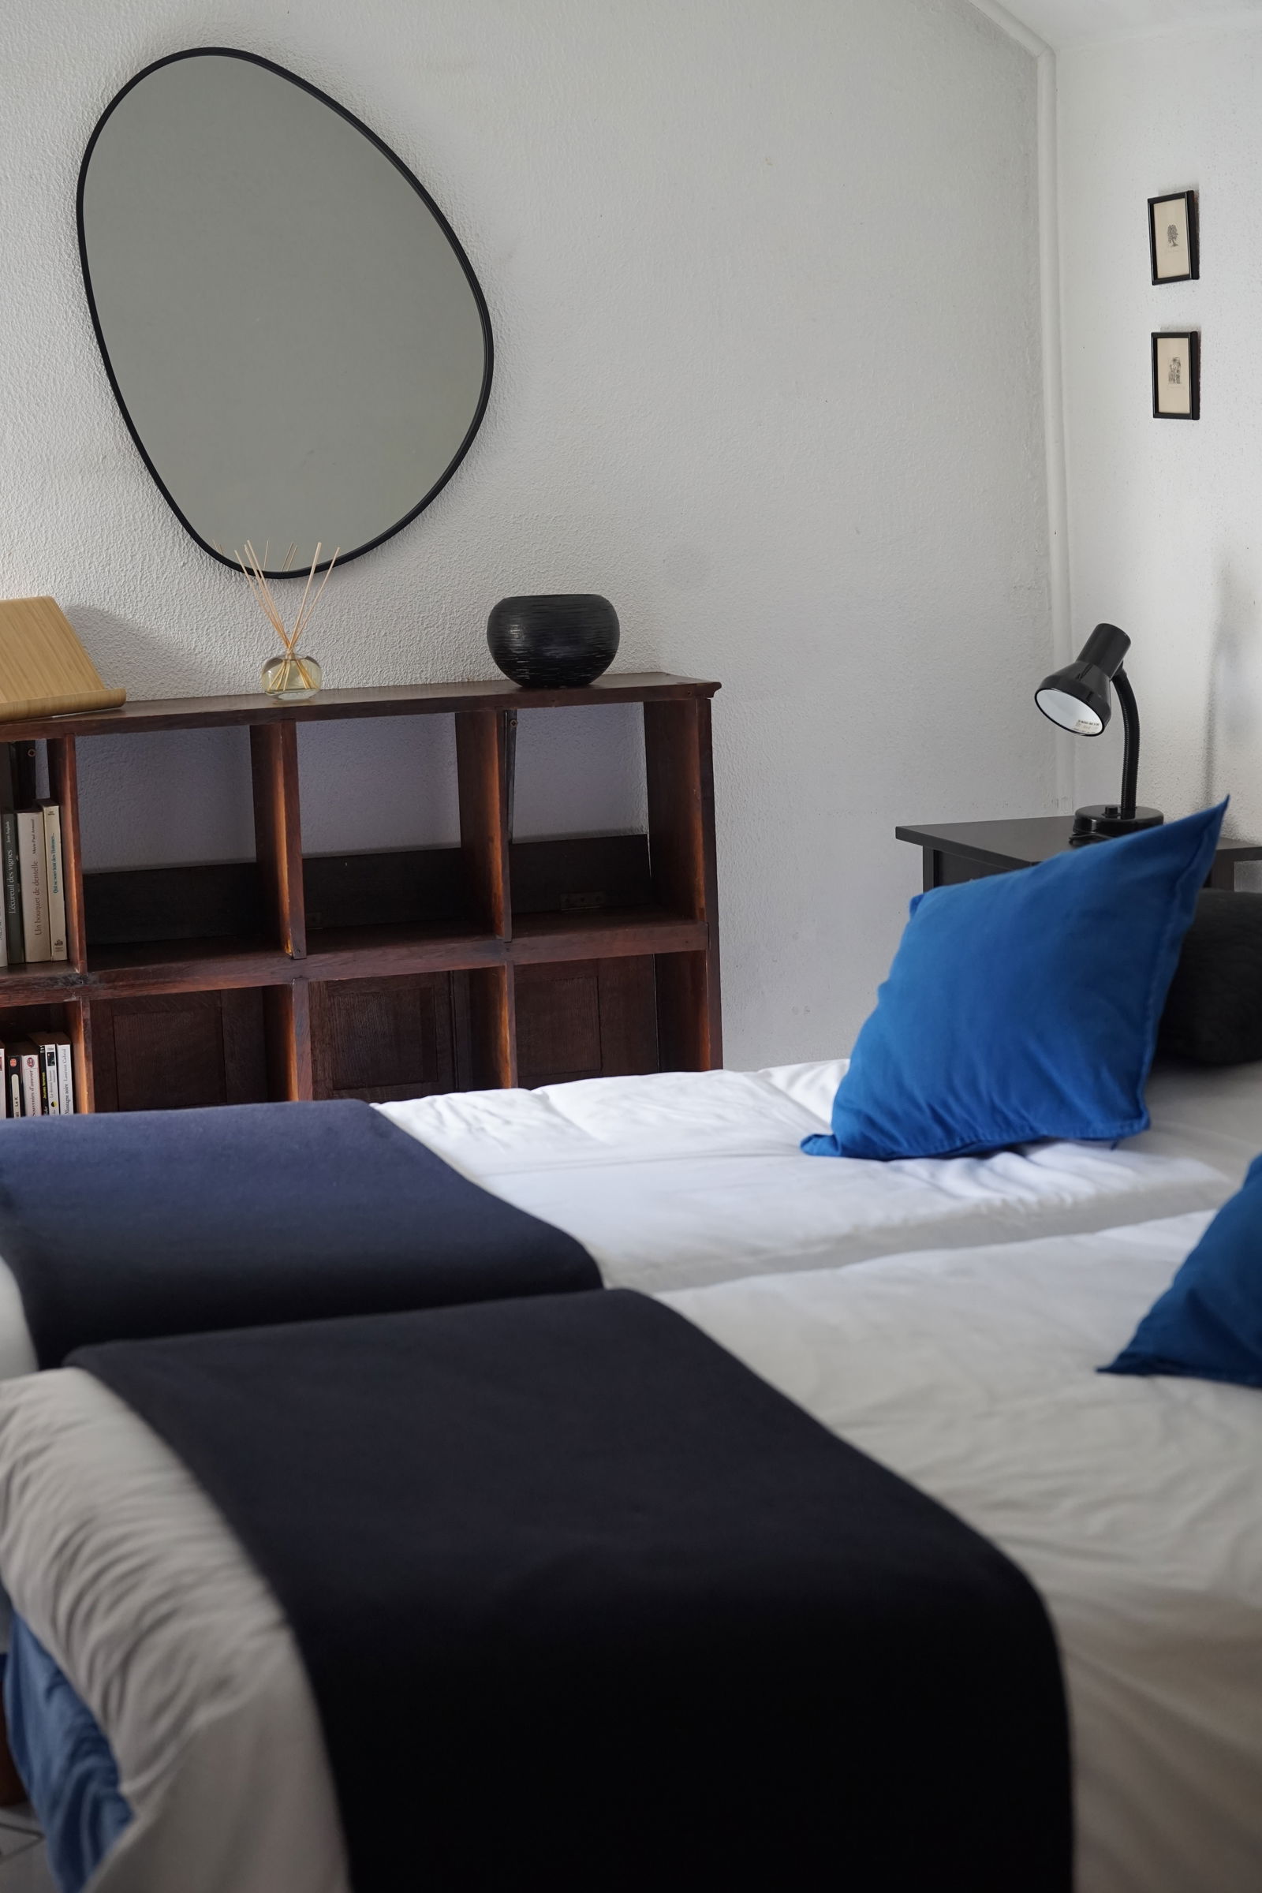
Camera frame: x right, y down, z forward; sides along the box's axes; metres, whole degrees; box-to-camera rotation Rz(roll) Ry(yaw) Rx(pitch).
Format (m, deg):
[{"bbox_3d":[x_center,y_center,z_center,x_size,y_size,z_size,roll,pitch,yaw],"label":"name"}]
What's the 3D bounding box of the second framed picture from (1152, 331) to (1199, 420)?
[{"bbox_3d":[0.827,-0.867,5.591,0.014,0.130,0.127,-5,9,-17],"label":"second framed picture"}]

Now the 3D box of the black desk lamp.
[{"bbox_3d":[0.717,-0.329,5.627,0.226,0.328,0.138,-10,12,-44],"label":"black desk lamp"}]

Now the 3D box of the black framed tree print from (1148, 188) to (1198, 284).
[{"bbox_3d":[0.819,-1.069,5.562,0.014,0.130,0.127,-5,9,-17],"label":"black framed tree print"}]

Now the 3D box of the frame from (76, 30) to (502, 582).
[{"bbox_3d":[-0.519,-0.961,5.604,0.634,0.796,0.025,-5,9,-17],"label":"frame"}]

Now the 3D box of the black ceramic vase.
[{"bbox_3d":[-0.124,-0.460,5.553,0.199,0.134,0.199,-2,8,0],"label":"black ceramic vase"}]

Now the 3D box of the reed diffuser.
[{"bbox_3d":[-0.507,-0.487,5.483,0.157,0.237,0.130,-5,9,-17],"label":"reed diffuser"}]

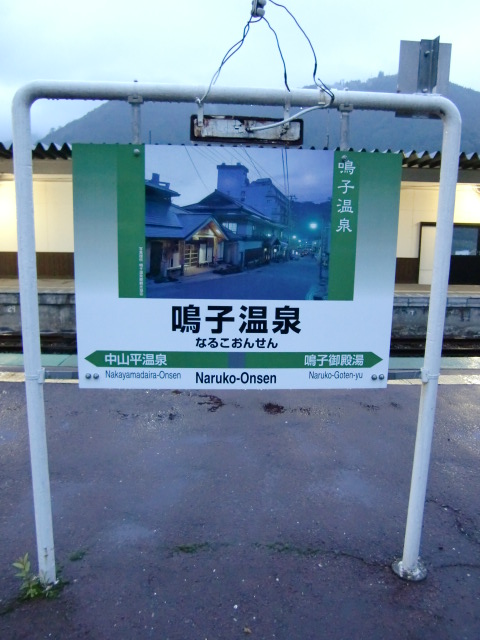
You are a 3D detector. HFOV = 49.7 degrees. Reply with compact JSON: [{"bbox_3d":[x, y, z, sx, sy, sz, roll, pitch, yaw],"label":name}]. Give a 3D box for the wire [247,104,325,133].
[{"bbox_3d":[0.163,-0.712,1.817,0.270,0.100,0.040,0,11,-4],"label":"wire"}]

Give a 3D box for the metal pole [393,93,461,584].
[{"bbox_3d":[0.759,0.159,2.071,0.066,1.940,0.066,0,11,-4],"label":"metal pole"}]

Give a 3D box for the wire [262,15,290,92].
[{"bbox_3d":[0.127,-0.921,1.798,0.100,0.245,0.030,0,11,-4],"label":"wire"}]

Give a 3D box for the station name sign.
[{"bbox_3d":[-0.003,-0.171,1.930,1.190,0.895,0.040,0,11,-4],"label":"station name sign"}]

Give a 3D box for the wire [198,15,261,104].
[{"bbox_3d":[-0.037,-0.900,1.791,0.210,0.305,0.035,0,11,-4],"label":"wire"}]

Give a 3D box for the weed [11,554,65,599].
[{"bbox_3d":[-0.819,1.019,2.115,0.205,0.165,0.160,0,11,-4],"label":"weed"}]

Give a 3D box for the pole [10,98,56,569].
[{"bbox_3d":[-0.780,0.149,1.962,0.064,1.930,0.064,0,11,-4],"label":"pole"}]

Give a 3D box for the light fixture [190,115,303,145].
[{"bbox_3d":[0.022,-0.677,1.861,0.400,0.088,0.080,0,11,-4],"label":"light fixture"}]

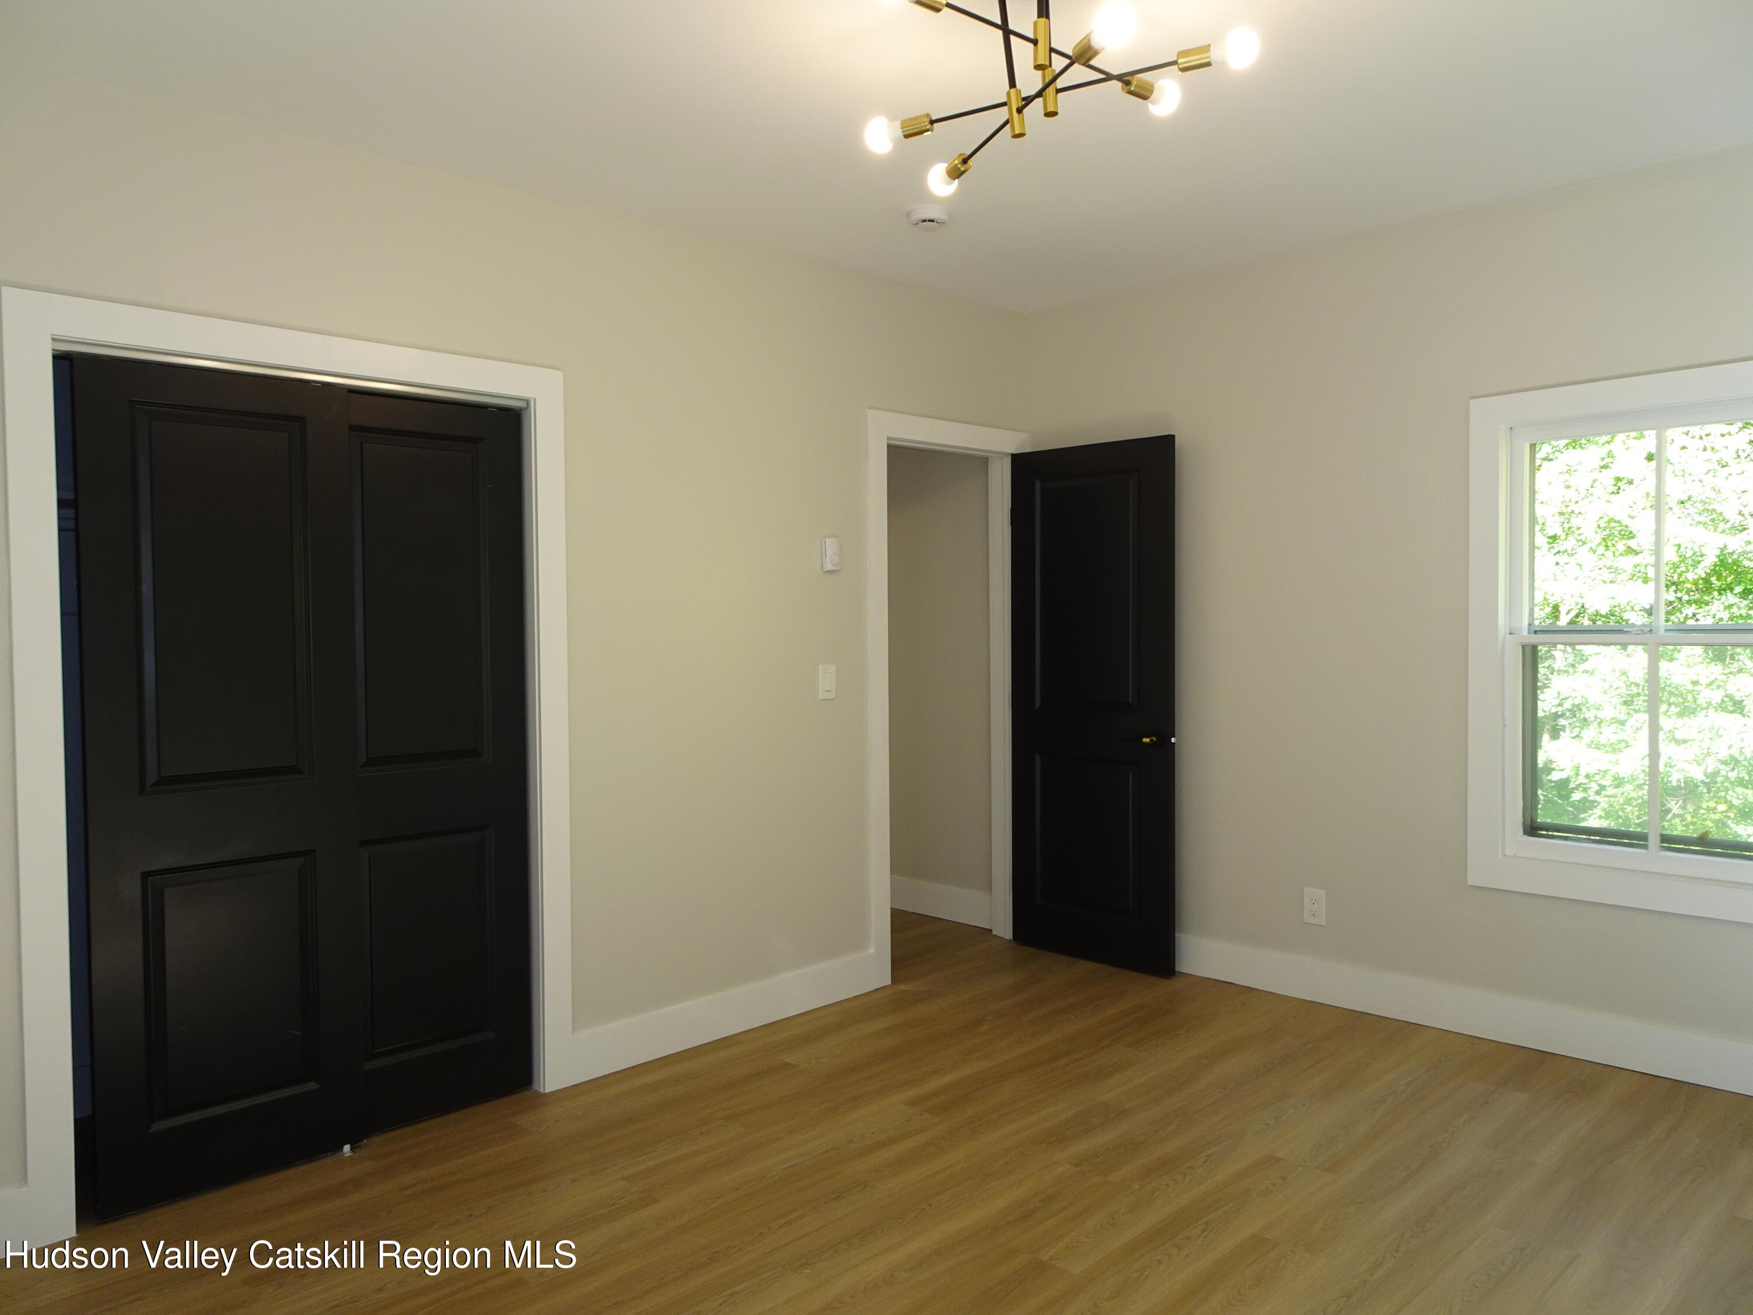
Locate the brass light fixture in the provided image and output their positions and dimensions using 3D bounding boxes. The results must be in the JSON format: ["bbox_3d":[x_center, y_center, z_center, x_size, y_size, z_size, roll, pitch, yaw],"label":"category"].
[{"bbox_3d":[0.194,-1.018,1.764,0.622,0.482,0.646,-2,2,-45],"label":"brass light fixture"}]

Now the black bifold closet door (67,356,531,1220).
[{"bbox_3d":[-1.411,0.274,3.152,1.111,1.980,0.087,-2,2,-45],"label":"black bifold closet door"}]

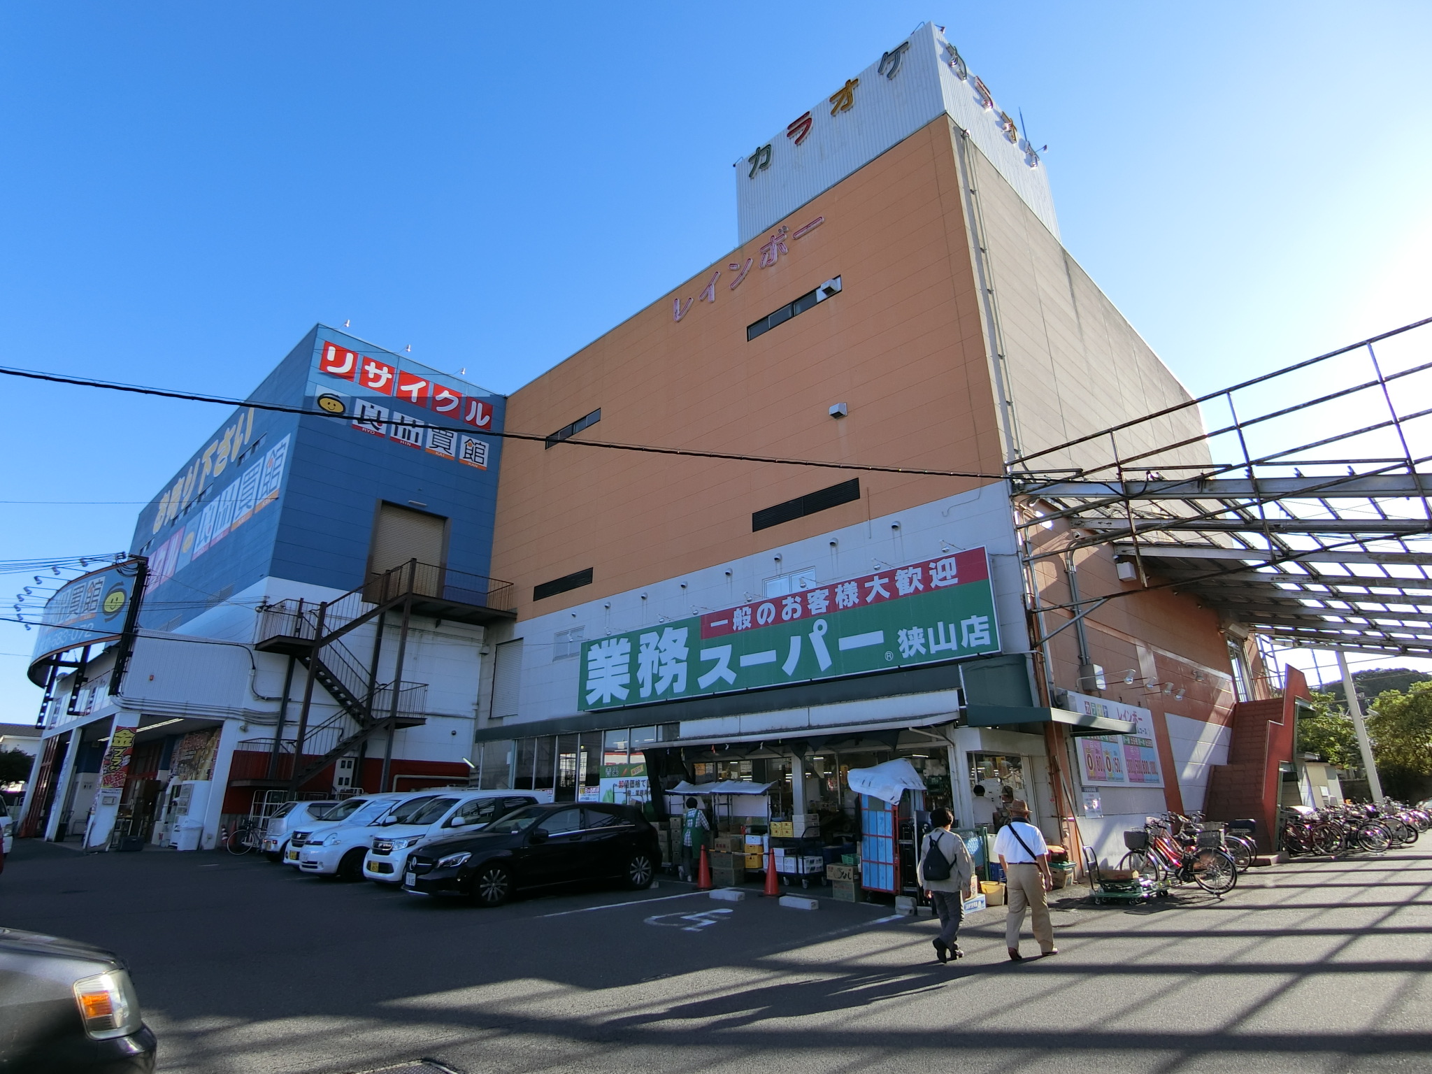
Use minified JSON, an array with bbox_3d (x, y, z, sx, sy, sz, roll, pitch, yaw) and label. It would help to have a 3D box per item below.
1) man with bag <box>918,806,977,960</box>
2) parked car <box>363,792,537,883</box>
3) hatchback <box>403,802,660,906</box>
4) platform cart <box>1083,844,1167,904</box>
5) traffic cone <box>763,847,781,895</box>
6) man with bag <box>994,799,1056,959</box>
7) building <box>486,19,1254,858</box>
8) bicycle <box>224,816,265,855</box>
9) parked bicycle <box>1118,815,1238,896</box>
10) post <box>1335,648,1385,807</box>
[{"bbox_3d":[2.590,3.900,8.920,0.540,1.590,0.460,-14,-24,34],"label":"man with bag"},{"bbox_3d":[-4.656,5.587,14.626,1.520,1.660,3.420,-18,-26,40],"label":"parked car"},{"bbox_3d":[-2.959,5.354,13.404,4.300,1.440,1.790,15,-24,-41],"label":"hatchback"},{"bbox_3d":[6.150,5.190,12.070,0.850,0.830,0.500,-8,-21,21],"label":"platform cart"},{"bbox_3d":[0.898,5.452,12.841,0.350,0.710,0.350,-1,-18,0],"label":"traffic cone"},{"bbox_3d":[3.449,3.825,8.872,0.580,1.630,0.440,-10,-20,25],"label":"man with bag"},{"bbox_3d":[6.005,0.822,31.624,20.909,20.909,22.634,-18,-24,41],"label":"building"},{"bbox_3d":[-13.000,8.545,22.500,1.700,1.000,0.520,10,-22,-26],"label":"bicycle"},{"bbox_3d":[7.330,5.120,12.540,1.740,1.050,0.560,-14,-24,33],"label":"parked bicycle"},{"bbox_3d":[22.800,7.070,27.700,0.260,6.150,0.260,18,-27,-42],"label":"post"}]

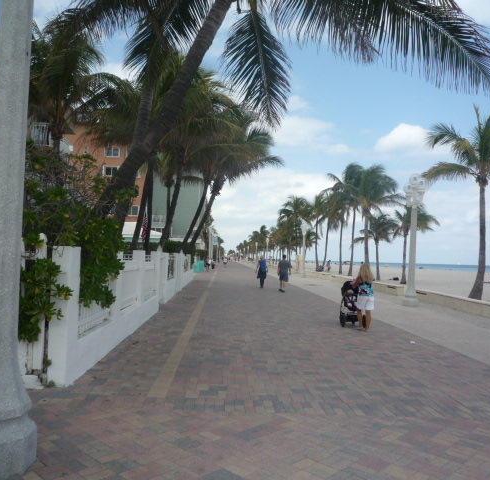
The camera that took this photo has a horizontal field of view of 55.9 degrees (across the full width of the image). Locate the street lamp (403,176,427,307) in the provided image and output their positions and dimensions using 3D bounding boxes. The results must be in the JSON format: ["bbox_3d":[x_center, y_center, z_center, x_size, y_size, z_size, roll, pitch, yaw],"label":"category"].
[{"bbox_3d":[6.211,0.000,16.899,0.850,4.820,0.850,2,-2,-2],"label":"street lamp"}]

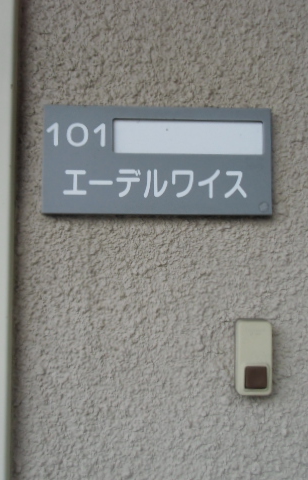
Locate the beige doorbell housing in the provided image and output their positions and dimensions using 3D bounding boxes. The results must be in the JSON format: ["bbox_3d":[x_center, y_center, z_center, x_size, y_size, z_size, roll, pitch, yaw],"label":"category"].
[{"bbox_3d":[0.098,0.115,0.438,0.034,0.073,0.017,1,-2,-1],"label":"beige doorbell housing"}]

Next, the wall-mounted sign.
[{"bbox_3d":[0.004,-0.079,0.448,0.228,0.106,0.010,1,-2,-1],"label":"wall-mounted sign"}]

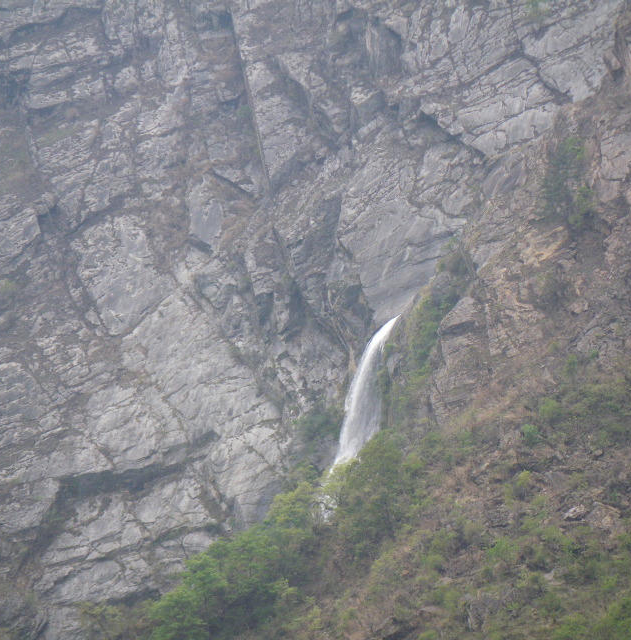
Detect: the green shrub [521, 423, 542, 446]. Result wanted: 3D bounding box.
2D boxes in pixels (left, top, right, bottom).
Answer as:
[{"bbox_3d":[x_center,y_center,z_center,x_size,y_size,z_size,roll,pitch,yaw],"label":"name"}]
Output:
[{"bbox_3d":[16.152,8.562,258.000,1.466,1.669,1.422,0,-10,0],"label":"green shrub"}]

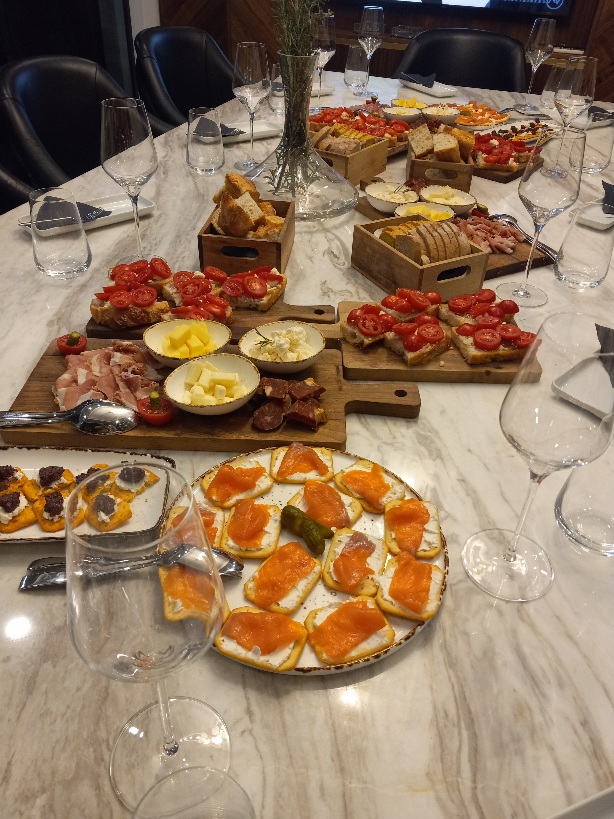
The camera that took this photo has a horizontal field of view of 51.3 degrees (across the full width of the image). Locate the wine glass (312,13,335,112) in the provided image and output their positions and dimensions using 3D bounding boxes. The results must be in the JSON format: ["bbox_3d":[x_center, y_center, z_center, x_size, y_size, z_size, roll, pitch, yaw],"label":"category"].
[{"bbox_3d":[0.040,-0.979,1.814,0.081,0.238,0.081,3,38,0],"label":"wine glass"}]

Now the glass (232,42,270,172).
[{"bbox_3d":[-0.123,-0.671,1.425,0.084,0.247,0.084,3,38,0],"label":"glass"}]

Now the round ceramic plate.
[{"bbox_3d":[-0.003,0.125,0.583,0.257,0.025,0.257,2,38,-2],"label":"round ceramic plate"}]

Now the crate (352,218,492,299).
[{"bbox_3d":[0.170,-0.230,0.989,0.126,0.071,0.175,-17,42,-24],"label":"crate"}]

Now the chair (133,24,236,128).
[{"bbox_3d":[-0.297,-0.839,2.322,0.580,0.865,0.585,10,38,9],"label":"chair"}]

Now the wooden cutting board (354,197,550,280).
[{"bbox_3d":[0.233,-0.359,1.234,0.222,0.018,0.449,-16,42,-23],"label":"wooden cutting board"}]

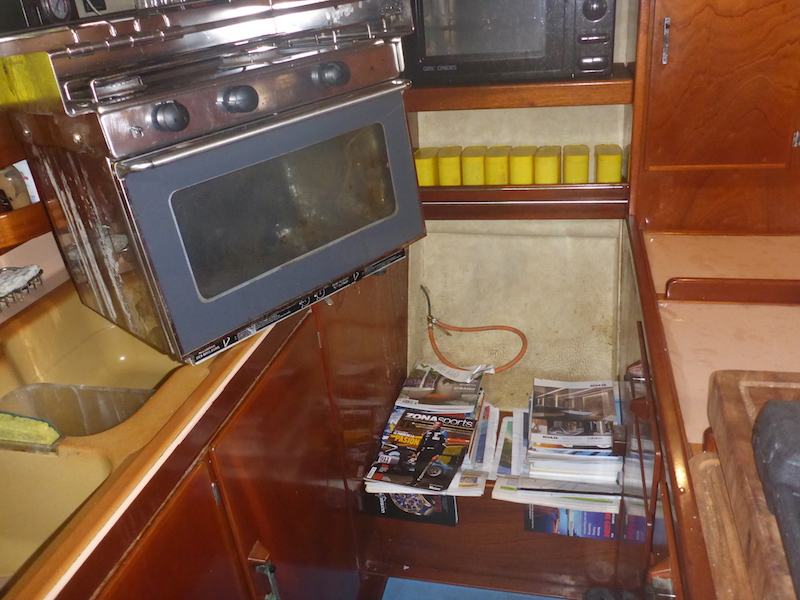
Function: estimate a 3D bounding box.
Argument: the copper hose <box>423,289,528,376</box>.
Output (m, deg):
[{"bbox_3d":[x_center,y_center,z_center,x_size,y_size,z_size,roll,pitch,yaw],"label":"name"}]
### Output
[{"bbox_3d":[0.224,0.089,1.940,0.325,0.280,0.075,-2,25,1],"label":"copper hose"}]

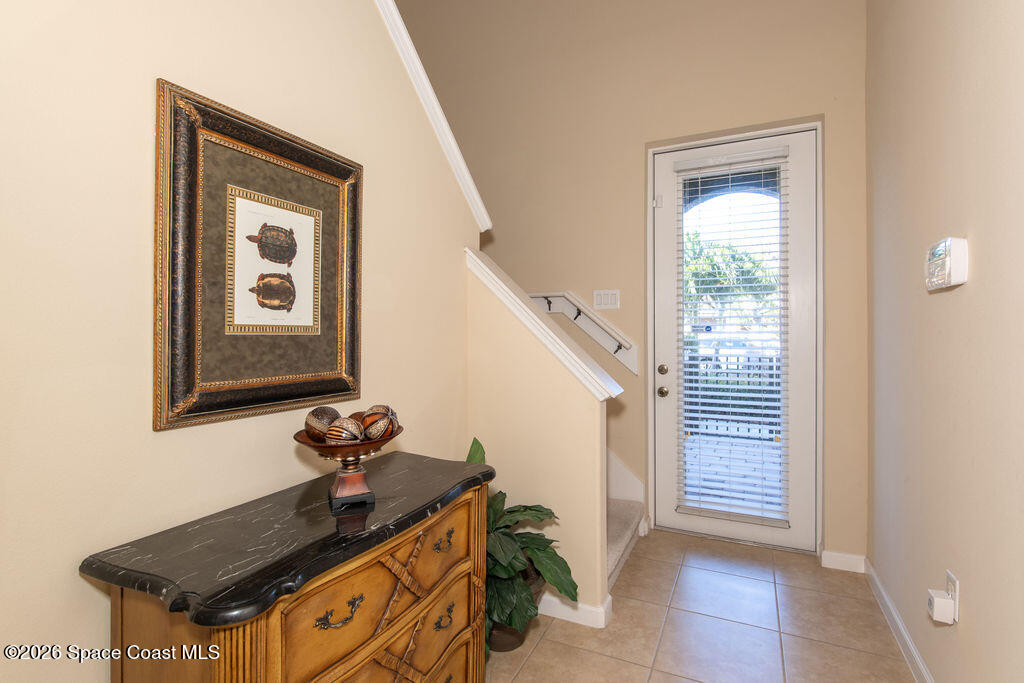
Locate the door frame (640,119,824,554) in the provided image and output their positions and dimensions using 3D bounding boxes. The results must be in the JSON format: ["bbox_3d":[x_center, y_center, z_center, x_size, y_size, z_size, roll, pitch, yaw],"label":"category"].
[{"bbox_3d":[1.359,0.001,3.008,0.911,2.442,0.045,0,1,26],"label":"door frame"}]

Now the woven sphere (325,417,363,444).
[{"bbox_3d":[-0.429,0.244,1.243,0.096,0.096,0.096,0,1,26],"label":"woven sphere"}]

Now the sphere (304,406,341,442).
[{"bbox_3d":[-0.505,0.223,1.295,0.096,0.096,0.096,0,1,26],"label":"sphere"}]

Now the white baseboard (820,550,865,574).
[{"bbox_3d":[1.797,1.196,2.626,0.199,0.091,0.015,0,1,26],"label":"white baseboard"}]

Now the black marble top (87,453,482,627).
[{"bbox_3d":[-0.461,0.451,1.319,0.485,0.041,0.990,0,1,26],"label":"black marble top"}]

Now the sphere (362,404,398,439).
[{"bbox_3d":[-0.363,0.226,1.331,0.096,0.096,0.096,-1,1,0],"label":"sphere"}]

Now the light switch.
[{"bbox_3d":[0.620,-0.272,3.167,0.165,0.118,0.009,0,1,26],"label":"light switch"}]

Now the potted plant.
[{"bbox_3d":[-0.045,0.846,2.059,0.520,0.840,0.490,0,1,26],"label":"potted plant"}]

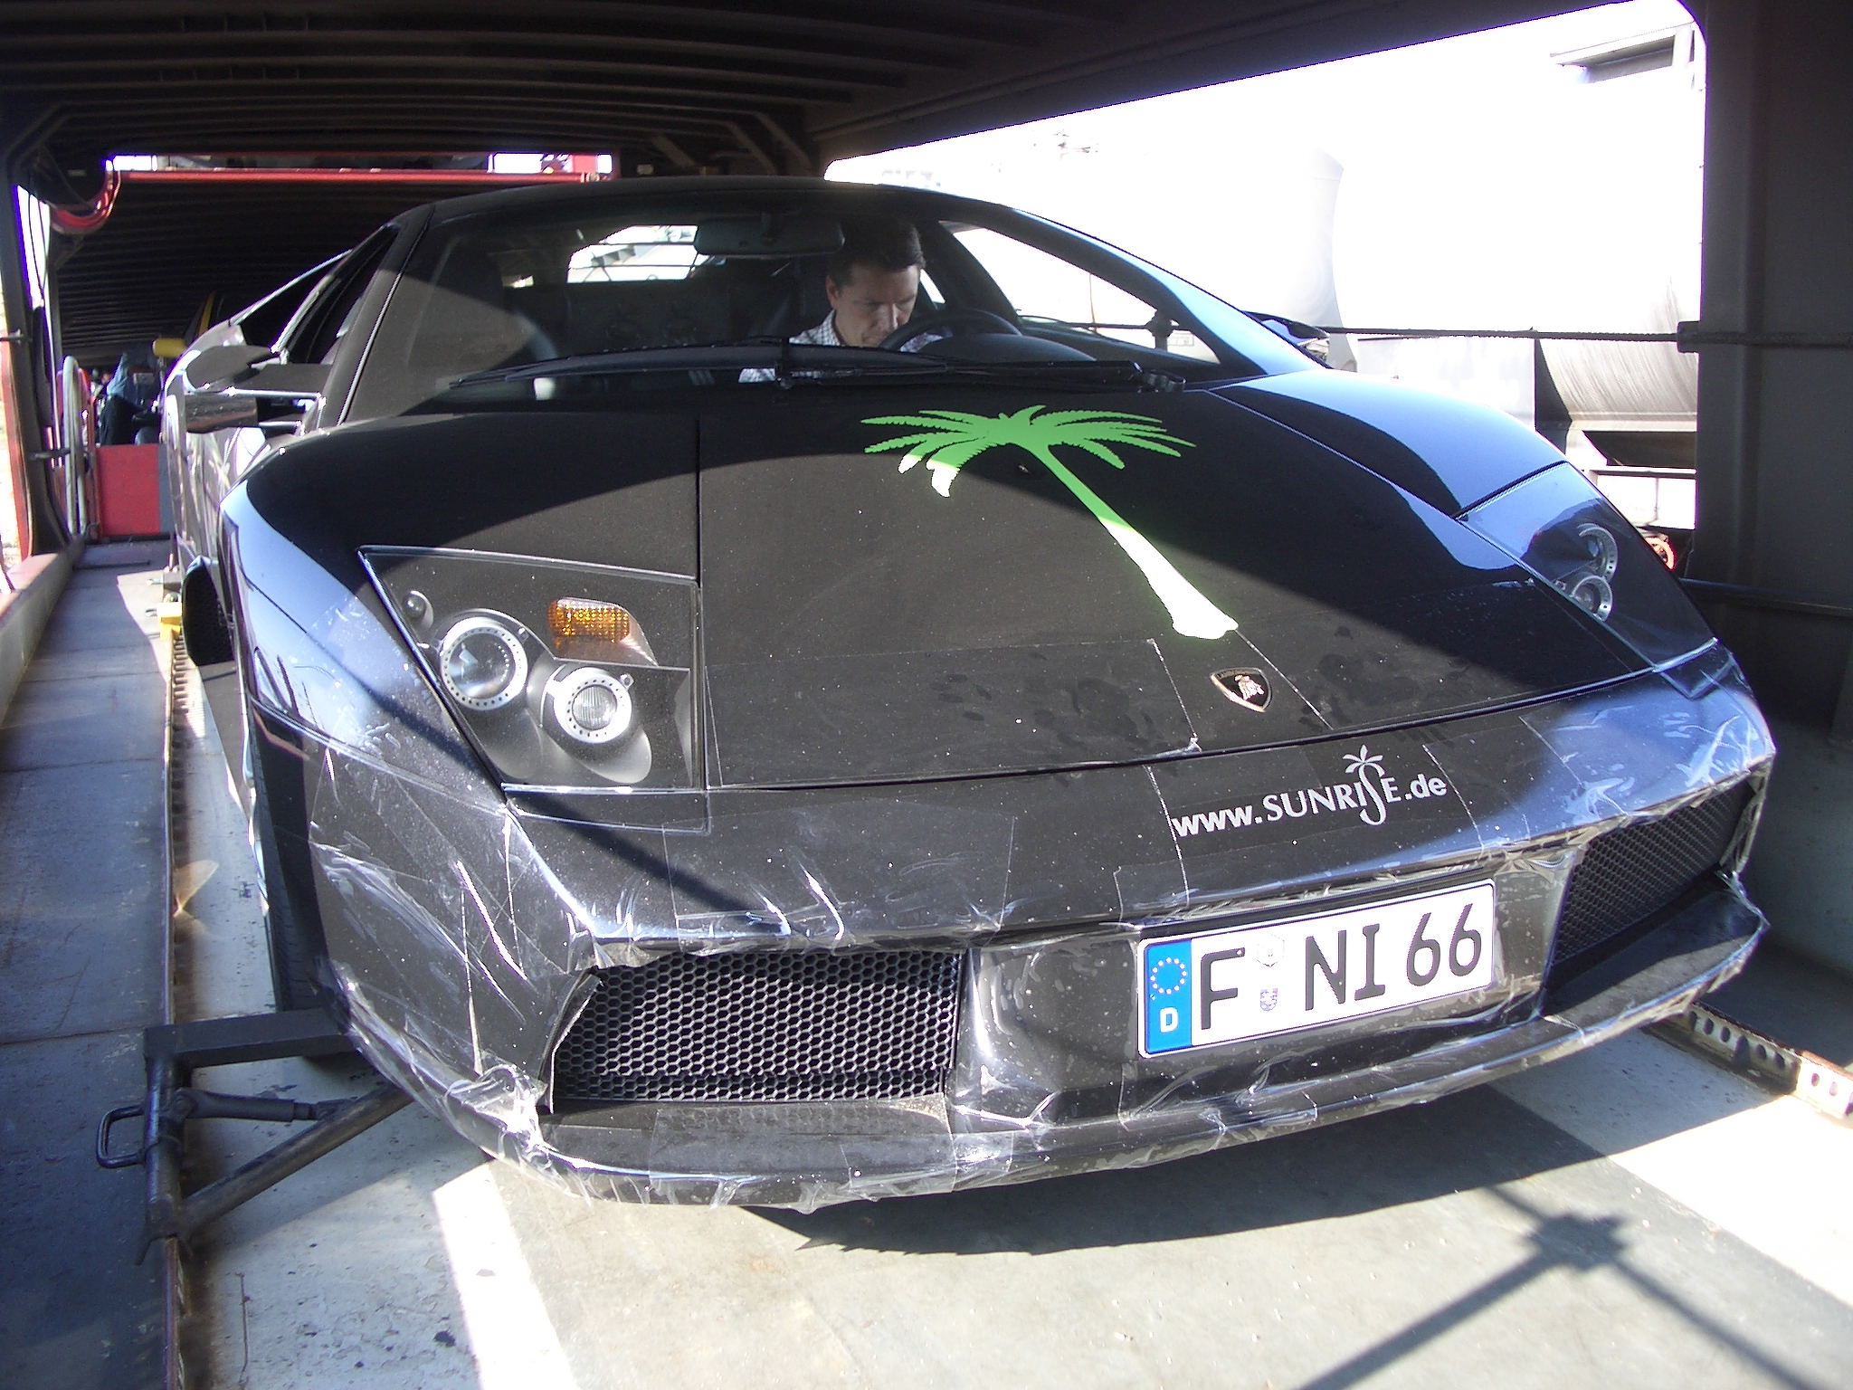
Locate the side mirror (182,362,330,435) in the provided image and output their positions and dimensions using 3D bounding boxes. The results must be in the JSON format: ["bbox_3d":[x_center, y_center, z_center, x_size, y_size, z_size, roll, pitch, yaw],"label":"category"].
[{"bbox_3d":[-0.976,-0.440,2.725,0.200,0.115,0.140,-6,14,-22],"label":"side mirror"}]

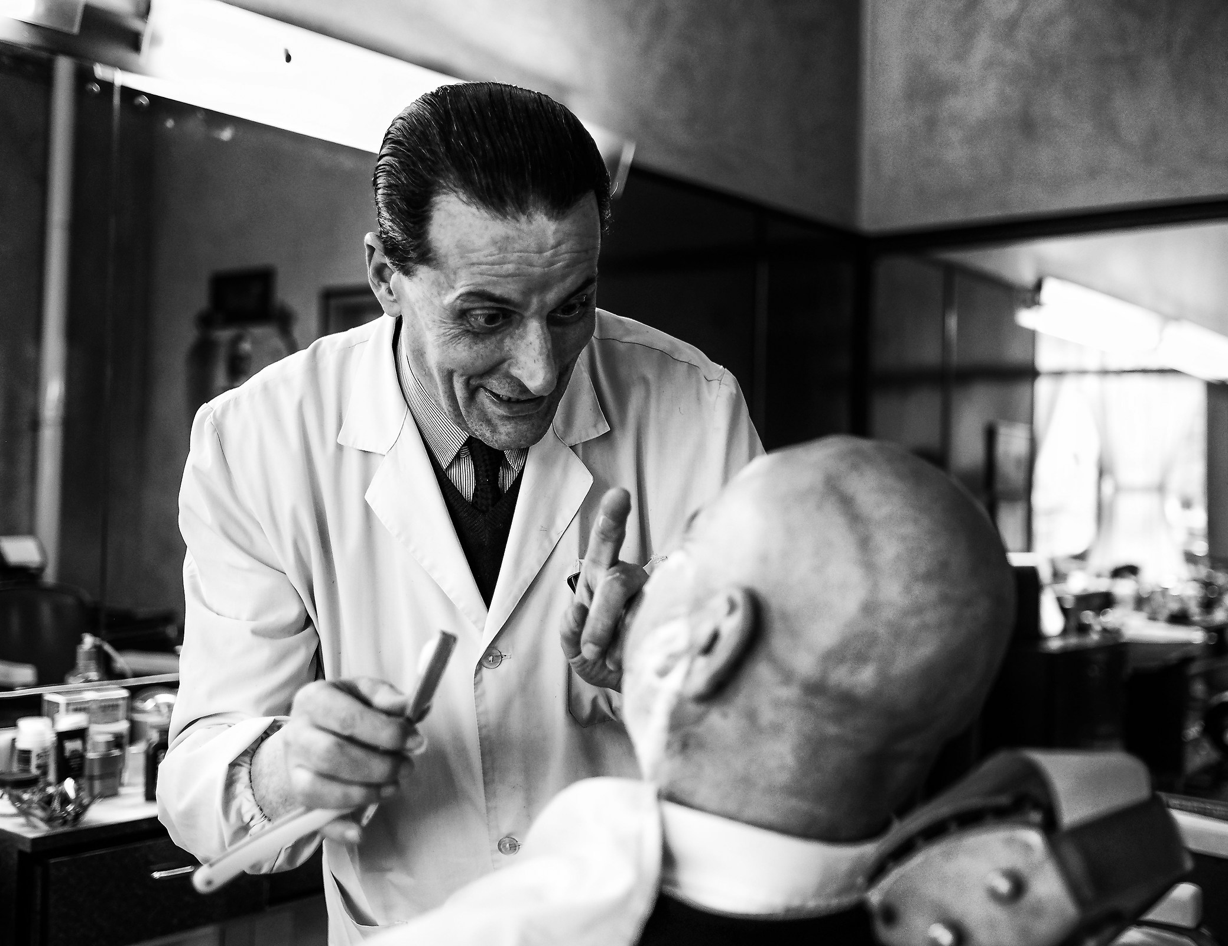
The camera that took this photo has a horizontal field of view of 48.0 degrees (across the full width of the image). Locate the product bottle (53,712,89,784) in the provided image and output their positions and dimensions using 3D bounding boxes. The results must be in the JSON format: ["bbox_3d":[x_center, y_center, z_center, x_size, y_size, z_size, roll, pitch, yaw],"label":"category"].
[{"bbox_3d":[-0.819,0.423,2.080,0.038,0.124,0.052,1,-1,40],"label":"product bottle"}]

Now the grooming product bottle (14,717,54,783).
[{"bbox_3d":[-0.863,0.422,2.050,0.056,0.119,0.056,1,-1,40],"label":"grooming product bottle"}]

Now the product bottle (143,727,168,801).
[{"bbox_3d":[-0.671,0.436,2.070,0.038,0.113,0.057,1,-1,40],"label":"product bottle"}]

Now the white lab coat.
[{"bbox_3d":[-0.110,0.340,1.210,0.530,0.980,0.480,1,0,-12],"label":"white lab coat"}]

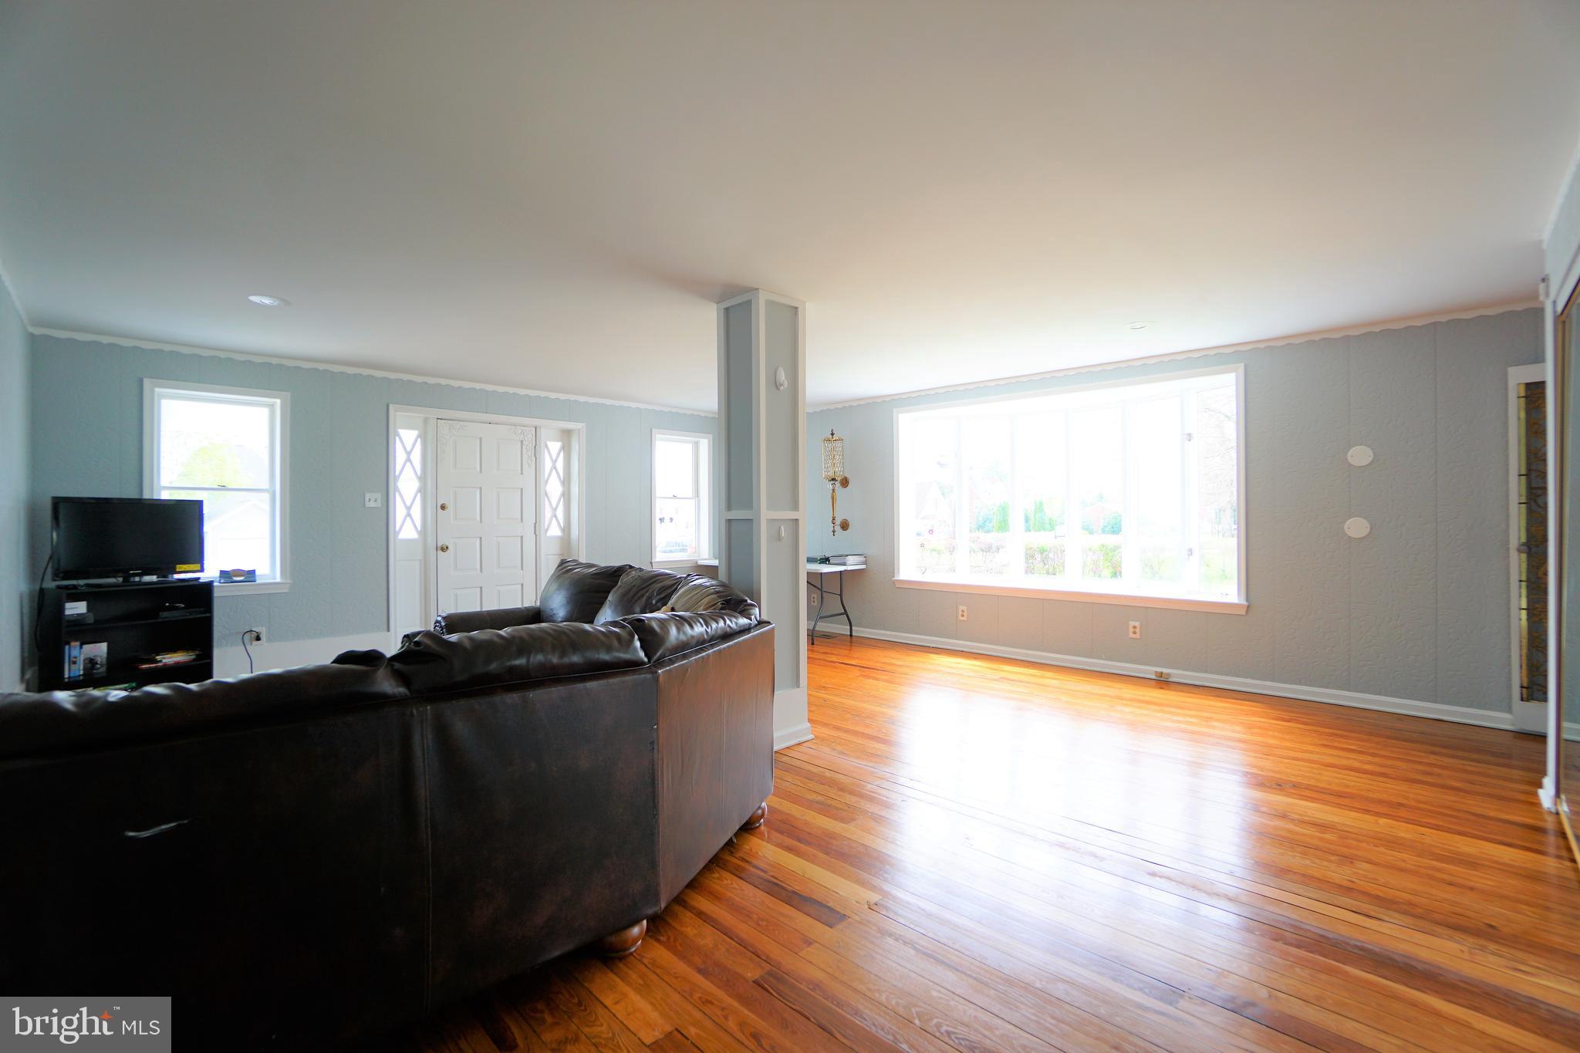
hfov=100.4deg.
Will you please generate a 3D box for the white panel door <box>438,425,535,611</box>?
[{"bbox_3d":[-2.730,0.091,5.960,0.830,2.050,0.060,0,0,-42],"label":"white panel door"}]

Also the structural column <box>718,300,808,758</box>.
[{"bbox_3d":[-0.150,-0.054,3.679,0.350,2.410,0.350,-1,1,-41],"label":"structural column"}]

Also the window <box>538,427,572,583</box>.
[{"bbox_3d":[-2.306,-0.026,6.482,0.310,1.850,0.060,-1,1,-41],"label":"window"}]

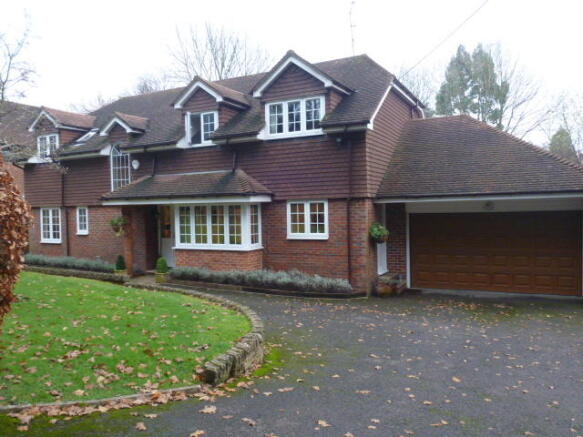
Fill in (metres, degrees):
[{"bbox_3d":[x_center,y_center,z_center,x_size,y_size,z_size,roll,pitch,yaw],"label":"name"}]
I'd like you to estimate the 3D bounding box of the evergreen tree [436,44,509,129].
[{"bbox_3d":[15.932,-7.281,38.305,6.000,15.700,5.800,-1,2,26],"label":"evergreen tree"}]

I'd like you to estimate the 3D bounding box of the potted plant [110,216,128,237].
[{"bbox_3d":[-5.500,0.256,14.000,0.530,0.600,0.530,-1,2,26],"label":"potted plant"}]

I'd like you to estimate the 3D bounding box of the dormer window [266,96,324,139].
[{"bbox_3d":[0.115,-2.672,11.700,1.750,1.040,0.200,-1,2,26],"label":"dormer window"}]

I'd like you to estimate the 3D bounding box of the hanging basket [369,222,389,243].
[{"bbox_3d":[2.211,0.355,11.100,0.480,0.500,0.480,-1,2,26],"label":"hanging basket"}]

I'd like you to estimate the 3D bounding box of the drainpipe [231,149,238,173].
[{"bbox_3d":[-1.560,-1.616,12.159,0.100,0.660,0.100,-1,0,25],"label":"drainpipe"}]

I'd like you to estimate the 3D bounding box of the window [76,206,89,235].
[{"bbox_3d":[-7.122,0.078,14.954,0.510,0.950,0.120,-1,0,25],"label":"window"}]

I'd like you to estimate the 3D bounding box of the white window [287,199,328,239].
[{"bbox_3d":[0.425,0.044,11.405,1.150,1.000,0.120,-1,0,25],"label":"white window"}]

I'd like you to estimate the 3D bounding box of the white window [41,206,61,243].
[{"bbox_3d":[-8.594,0.251,15.649,1.050,1.260,0.120,-1,0,25],"label":"white window"}]

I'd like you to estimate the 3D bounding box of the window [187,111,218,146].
[{"bbox_3d":[-2.650,-2.659,13.036,1.180,1.040,0.200,-1,2,26],"label":"window"}]

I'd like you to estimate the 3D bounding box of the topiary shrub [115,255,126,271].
[{"bbox_3d":[-5.527,1.422,14.150,0.350,0.510,0.350,-1,2,26],"label":"topiary shrub"}]

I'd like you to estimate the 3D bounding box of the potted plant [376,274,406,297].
[{"bbox_3d":[2.602,1.752,11.450,0.720,0.540,0.550,-1,2,26],"label":"potted plant"}]

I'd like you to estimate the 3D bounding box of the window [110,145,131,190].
[{"bbox_3d":[-5.471,-1.591,14.065,0.850,1.480,0.120,-1,0,25],"label":"window"}]

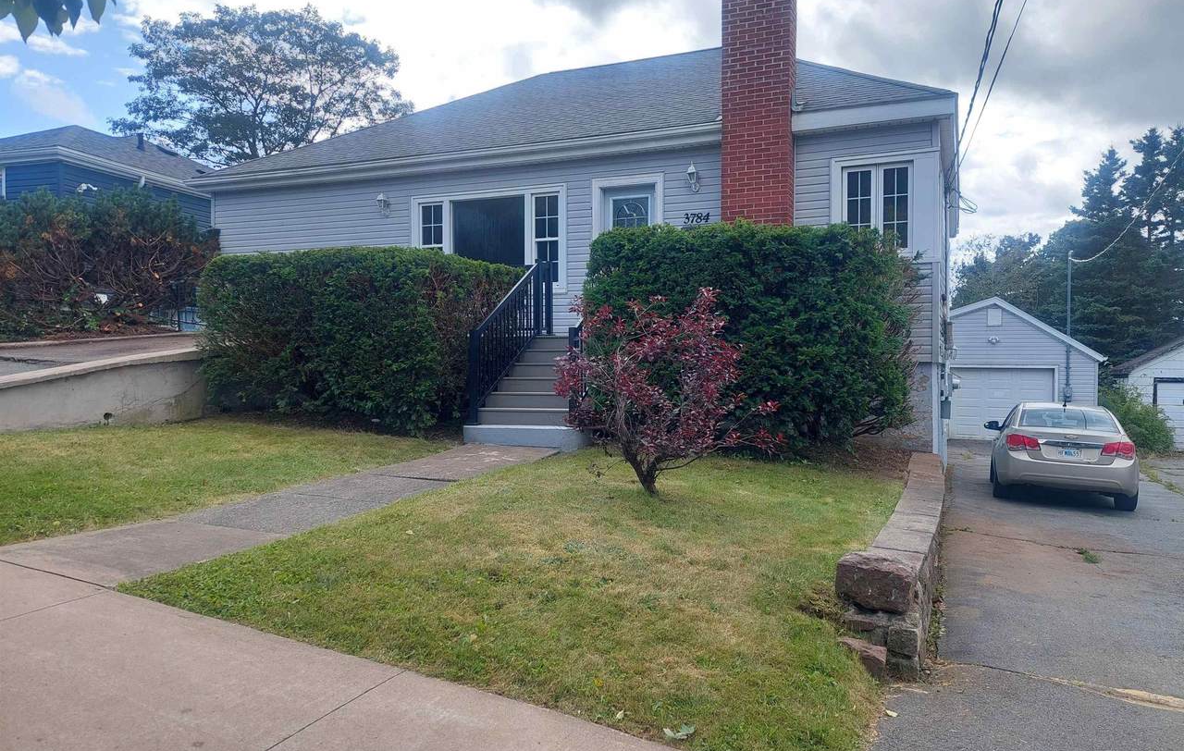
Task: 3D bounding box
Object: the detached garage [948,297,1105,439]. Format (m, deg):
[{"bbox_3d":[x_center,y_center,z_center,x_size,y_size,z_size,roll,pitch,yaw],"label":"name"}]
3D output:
[{"bbox_3d":[12.541,-0.273,26.102,5.380,4.060,6.600,0,1,22],"label":"detached garage"}]

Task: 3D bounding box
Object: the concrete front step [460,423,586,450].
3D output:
[{"bbox_3d":[-0.714,0.683,9.278,1.410,0.225,0.470,0,1,22],"label":"concrete front step"}]

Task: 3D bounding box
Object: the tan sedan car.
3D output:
[{"bbox_3d":[7.420,1.160,13.200,1.830,1.470,4.600,2,-1,24],"label":"tan sedan car"}]

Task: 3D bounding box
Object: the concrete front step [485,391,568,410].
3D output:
[{"bbox_3d":[-0.577,0.303,9.854,1.330,0.179,0.290,0,1,22],"label":"concrete front step"}]

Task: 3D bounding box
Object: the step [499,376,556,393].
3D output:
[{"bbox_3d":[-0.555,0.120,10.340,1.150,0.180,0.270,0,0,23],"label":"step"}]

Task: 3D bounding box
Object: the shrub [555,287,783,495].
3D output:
[{"bbox_3d":[0.670,0.130,7.100,1.900,1.800,1.750,0,0,0],"label":"shrub"}]

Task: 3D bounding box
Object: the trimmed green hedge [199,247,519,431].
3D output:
[{"bbox_3d":[-3.156,-0.437,11.246,3.620,2.230,2.300,0,1,22],"label":"trimmed green hedge"}]

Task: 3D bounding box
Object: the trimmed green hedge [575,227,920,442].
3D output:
[{"bbox_3d":[1.767,-0.358,9.177,3.280,2.290,1.850,0,1,22],"label":"trimmed green hedge"}]

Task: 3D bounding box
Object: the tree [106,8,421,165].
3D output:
[{"bbox_3d":[-12.500,-6.900,31.000,11.300,14.200,10.800,0,0,0],"label":"tree"}]

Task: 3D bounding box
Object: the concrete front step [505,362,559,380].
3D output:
[{"bbox_3d":[-0.461,-0.058,10.560,1.150,0.180,0.270,0,0,23],"label":"concrete front step"}]

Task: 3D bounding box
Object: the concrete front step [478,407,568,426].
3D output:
[{"bbox_3d":[-0.674,0.482,9.615,1.330,0.178,0.290,0,1,22],"label":"concrete front step"}]

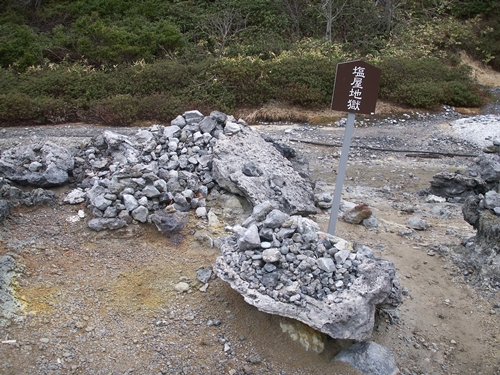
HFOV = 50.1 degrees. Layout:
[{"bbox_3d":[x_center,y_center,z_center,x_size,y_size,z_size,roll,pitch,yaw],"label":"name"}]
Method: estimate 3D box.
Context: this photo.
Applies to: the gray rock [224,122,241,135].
[{"bbox_3d":[-0.216,-0.732,6.600,0.200,0.125,0.170,0,12,0],"label":"gray rock"}]

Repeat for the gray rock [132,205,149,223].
[{"bbox_3d":[-1.089,0.263,5.300,0.165,0.155,0.140,0,12,0],"label":"gray rock"}]

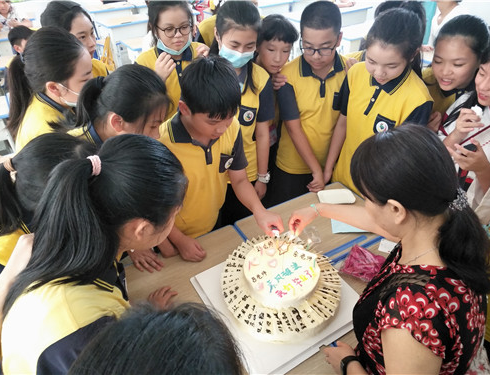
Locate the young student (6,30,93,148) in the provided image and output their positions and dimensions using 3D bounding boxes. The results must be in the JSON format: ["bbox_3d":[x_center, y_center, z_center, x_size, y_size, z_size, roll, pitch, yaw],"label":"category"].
[{"bbox_3d":[-0.625,0.132,1.632,0.340,1.600,0.420,9,39,14],"label":"young student"}]

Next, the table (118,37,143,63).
[{"bbox_3d":[-0.995,-1.293,4.164,0.600,0.750,0.400,-24,43,-26],"label":"table"}]

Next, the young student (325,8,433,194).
[{"bbox_3d":[0.580,-0.003,1.779,0.430,1.560,0.300,20,43,26],"label":"young student"}]

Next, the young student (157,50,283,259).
[{"bbox_3d":[-0.152,0.211,1.581,0.420,1.510,0.480,-19,41,-21],"label":"young student"}]

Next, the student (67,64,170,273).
[{"bbox_3d":[-0.431,0.234,1.566,0.420,1.510,0.420,17,42,23],"label":"student"}]

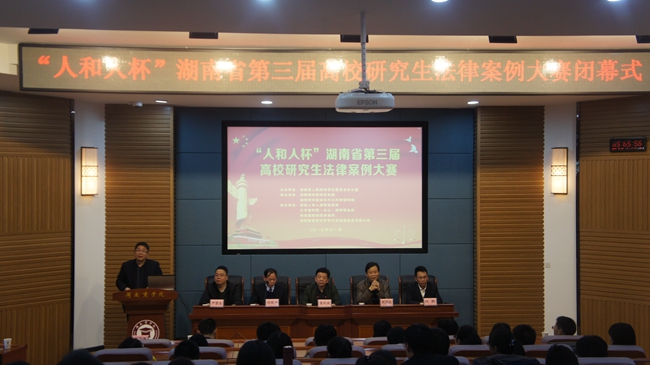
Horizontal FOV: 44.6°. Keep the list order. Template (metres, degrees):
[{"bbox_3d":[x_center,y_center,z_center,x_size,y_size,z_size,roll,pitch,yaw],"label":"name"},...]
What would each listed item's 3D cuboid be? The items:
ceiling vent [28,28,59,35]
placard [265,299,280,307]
[{"bbox_3d":[-3.020,-1.620,8.500,0.320,0.060,0.280,0,-1,-6],"label":"ceiling vent"},{"bbox_3d":[-0.709,1.639,10.750,0.190,0.105,0.060,0,0,-4],"label":"placard"}]

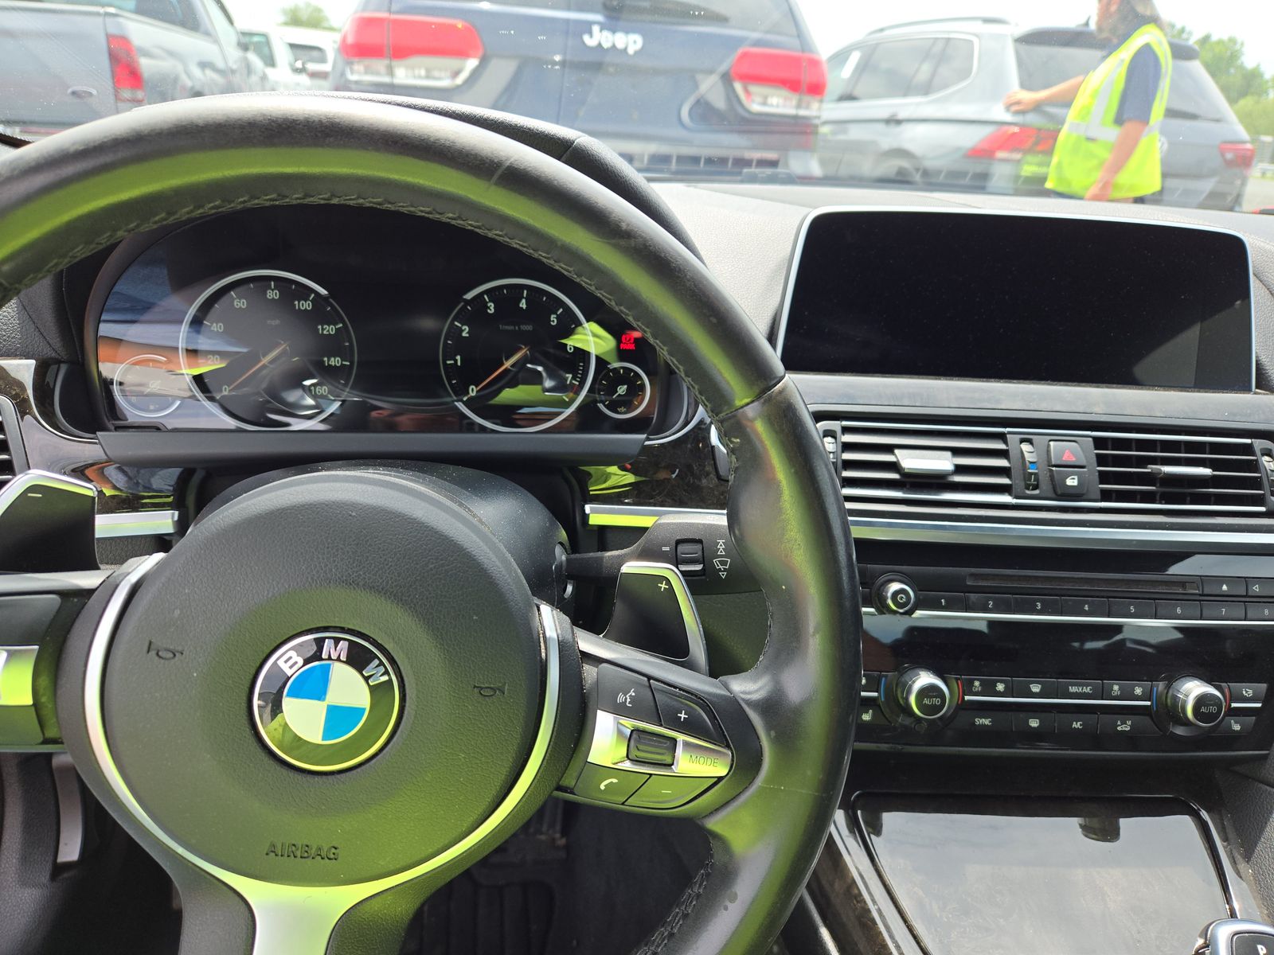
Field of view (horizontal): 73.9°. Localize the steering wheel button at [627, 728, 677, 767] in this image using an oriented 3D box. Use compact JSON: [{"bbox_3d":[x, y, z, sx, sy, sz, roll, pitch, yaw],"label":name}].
[{"bbox_3d":[0.005,0.097,0.304,0.016,0.011,0.007,11,-3,-9],"label":"steering wheel button"}]

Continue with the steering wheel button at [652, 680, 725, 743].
[{"bbox_3d":[0.018,0.085,0.307,0.028,0.017,0.007,12,-4,-9],"label":"steering wheel button"}]

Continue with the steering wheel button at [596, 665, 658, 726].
[{"bbox_3d":[-0.003,0.077,0.303,0.024,0.017,0.007,12,-4,-9],"label":"steering wheel button"}]

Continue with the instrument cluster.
[{"bbox_3d":[-0.118,-0.079,0.420,0.274,0.114,0.045,0,12,-11],"label":"instrument cluster"}]

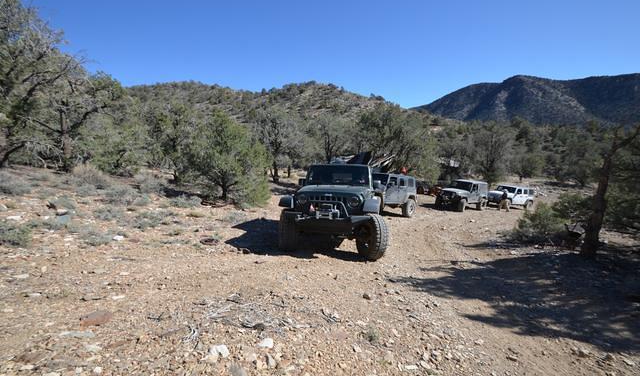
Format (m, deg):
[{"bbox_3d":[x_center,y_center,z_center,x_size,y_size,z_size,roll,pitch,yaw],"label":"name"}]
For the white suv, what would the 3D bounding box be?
[{"bbox_3d":[15.400,0.690,21.750,4.500,1.840,1.880,3,4,-27],"label":"white suv"}]

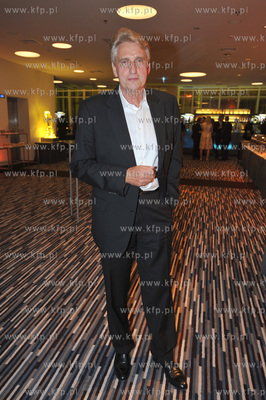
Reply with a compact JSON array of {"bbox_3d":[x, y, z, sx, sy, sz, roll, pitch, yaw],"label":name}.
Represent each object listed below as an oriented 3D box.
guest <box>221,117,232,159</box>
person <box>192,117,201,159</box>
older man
[{"bbox_3d":[3.906,-2.540,12.901,0.520,1.770,0.360,-2,14,-10],"label":"guest"},{"bbox_3d":[2.690,-2.557,13.004,0.380,1.720,0.500,-5,15,-24],"label":"person"},{"bbox_3d":[-0.021,0.100,1.629,0.600,1.820,0.450,-3,14,-15],"label":"older man"}]

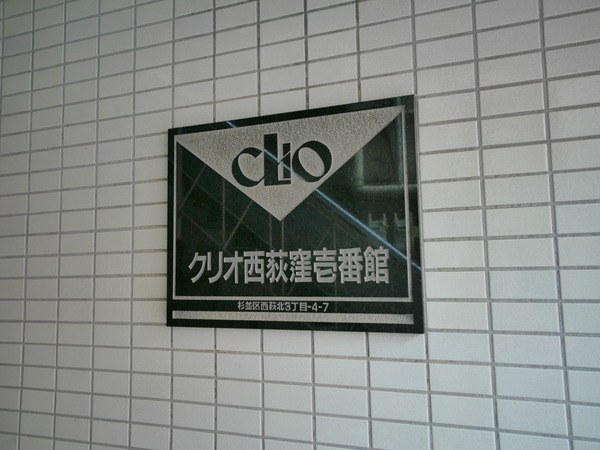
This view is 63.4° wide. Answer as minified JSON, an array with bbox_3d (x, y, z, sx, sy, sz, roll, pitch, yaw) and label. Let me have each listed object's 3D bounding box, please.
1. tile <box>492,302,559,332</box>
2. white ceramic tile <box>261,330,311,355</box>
[{"bbox_3d":[0.353,0.144,0.761,0.095,0.045,0.008,-3,-6,20],"label":"tile"},{"bbox_3d":[-0.022,0.215,0.897,0.095,0.045,0.008,-3,-6,20],"label":"white ceramic tile"}]

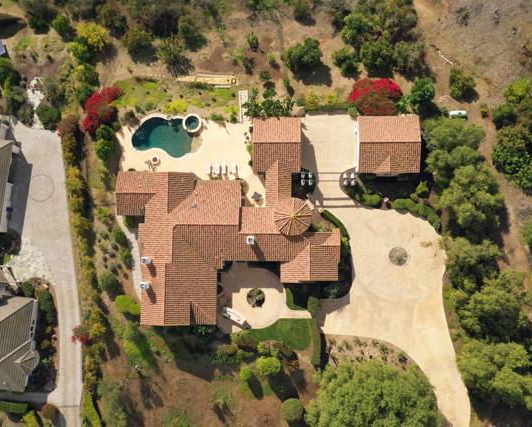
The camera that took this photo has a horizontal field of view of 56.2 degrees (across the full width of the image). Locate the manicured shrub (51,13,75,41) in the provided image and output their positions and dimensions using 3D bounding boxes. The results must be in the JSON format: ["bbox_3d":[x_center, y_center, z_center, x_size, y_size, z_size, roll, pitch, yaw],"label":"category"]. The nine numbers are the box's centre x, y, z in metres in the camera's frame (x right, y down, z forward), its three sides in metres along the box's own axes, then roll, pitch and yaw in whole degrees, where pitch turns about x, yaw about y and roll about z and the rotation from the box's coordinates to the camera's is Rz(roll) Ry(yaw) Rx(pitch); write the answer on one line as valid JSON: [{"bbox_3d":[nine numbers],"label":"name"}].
[{"bbox_3d":[-32.479,-29.689,79.502,3.610,3.200,4.050,0,84,1],"label":"manicured shrub"}]

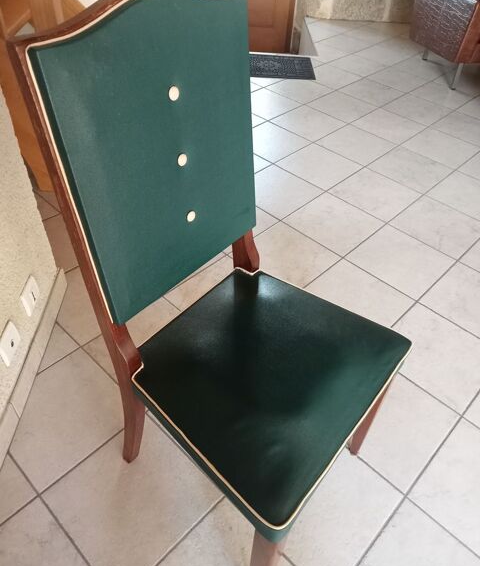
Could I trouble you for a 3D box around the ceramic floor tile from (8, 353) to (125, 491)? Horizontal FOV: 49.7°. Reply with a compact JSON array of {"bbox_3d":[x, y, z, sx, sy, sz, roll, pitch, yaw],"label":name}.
[{"bbox_3d":[-0.498,0.366,1.458,0.327,0.010,0.327,34,51,29],"label":"ceramic floor tile"}]

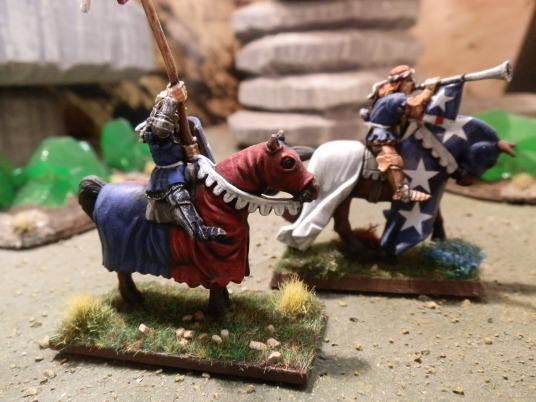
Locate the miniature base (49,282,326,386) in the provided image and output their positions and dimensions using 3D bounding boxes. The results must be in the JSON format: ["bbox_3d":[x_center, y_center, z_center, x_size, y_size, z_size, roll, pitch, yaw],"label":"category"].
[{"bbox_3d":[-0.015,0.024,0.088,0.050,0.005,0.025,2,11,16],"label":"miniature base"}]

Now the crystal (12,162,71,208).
[{"bbox_3d":[-0.104,-0.007,0.200,0.026,0.020,0.020,-4,11,-17],"label":"crystal"}]

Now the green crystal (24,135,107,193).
[{"bbox_3d":[-0.103,-0.018,0.222,0.042,0.028,0.028,-4,11,-17],"label":"green crystal"}]

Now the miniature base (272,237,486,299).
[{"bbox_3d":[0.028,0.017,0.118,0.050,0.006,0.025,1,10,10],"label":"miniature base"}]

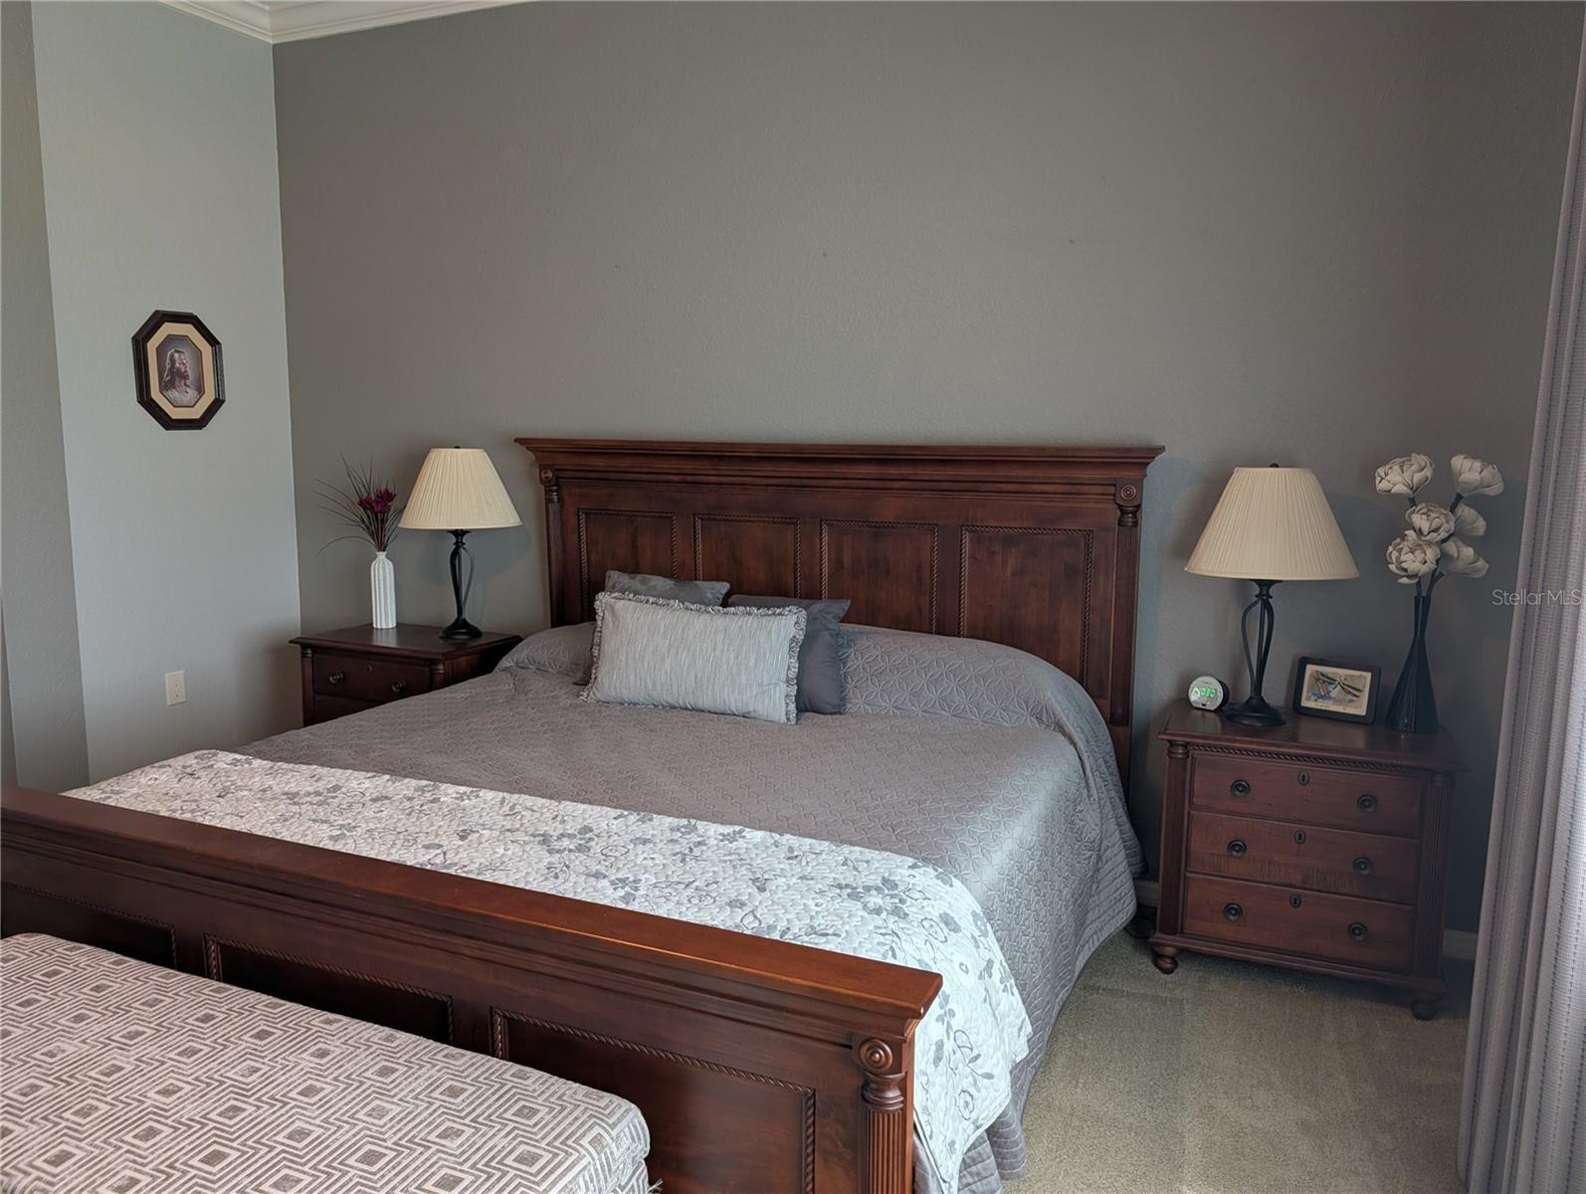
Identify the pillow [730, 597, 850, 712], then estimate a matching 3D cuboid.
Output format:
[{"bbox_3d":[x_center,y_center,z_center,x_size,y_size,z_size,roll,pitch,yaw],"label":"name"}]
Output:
[{"bbox_3d":[-0.019,0.157,2.998,0.360,0.340,0.140,3,-13,12],"label":"pillow"}]

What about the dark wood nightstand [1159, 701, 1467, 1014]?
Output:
[{"bbox_3d":[1.318,0.666,2.898,0.685,0.647,0.460,4,8,22],"label":"dark wood nightstand"}]

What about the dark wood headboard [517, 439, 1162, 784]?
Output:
[{"bbox_3d":[0.042,0.191,3.577,2.140,1.366,0.130,4,8,22],"label":"dark wood headboard"}]

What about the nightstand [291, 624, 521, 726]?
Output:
[{"bbox_3d":[-1.384,0.465,4.017,0.685,0.650,0.460,4,8,22],"label":"nightstand"}]

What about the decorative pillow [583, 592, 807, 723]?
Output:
[{"bbox_3d":[-0.272,0.158,2.954,0.616,0.297,0.130,3,-12,17],"label":"decorative pillow"}]

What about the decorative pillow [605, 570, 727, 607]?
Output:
[{"bbox_3d":[-0.396,0.113,3.237,0.410,0.370,0.130,3,-16,17],"label":"decorative pillow"}]

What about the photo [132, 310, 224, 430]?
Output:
[{"bbox_3d":[-2.184,-0.801,3.936,0.030,0.410,0.350,4,8,22],"label":"photo"}]

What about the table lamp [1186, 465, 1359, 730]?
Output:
[{"bbox_3d":[1.245,-0.005,2.907,0.415,0.682,0.415,4,8,22],"label":"table lamp"}]

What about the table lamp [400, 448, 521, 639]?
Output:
[{"bbox_3d":[-1.183,-0.192,3.906,0.415,0.675,0.415,4,8,22],"label":"table lamp"}]

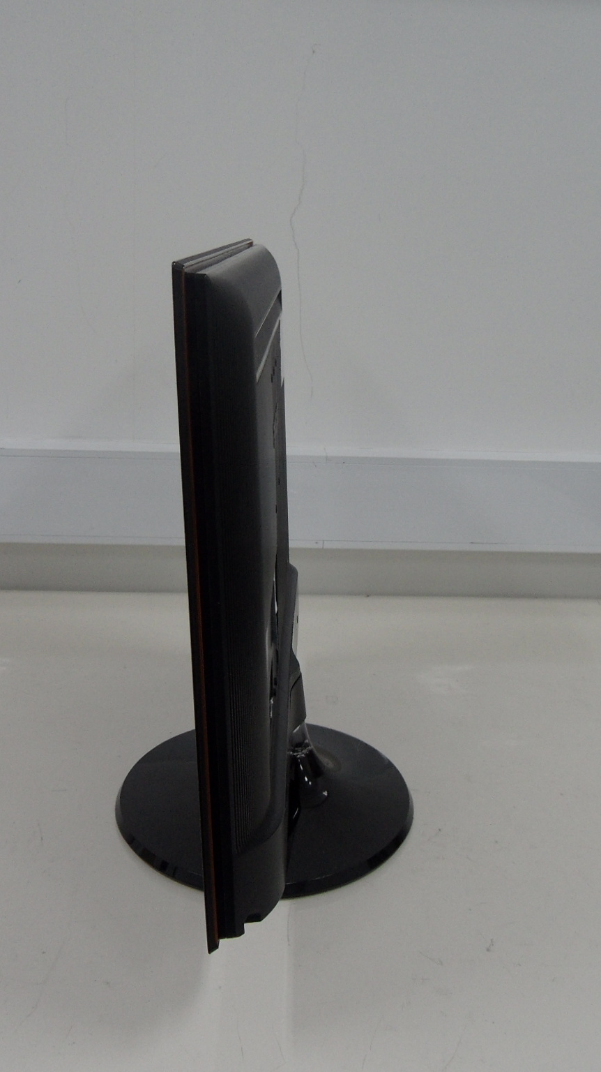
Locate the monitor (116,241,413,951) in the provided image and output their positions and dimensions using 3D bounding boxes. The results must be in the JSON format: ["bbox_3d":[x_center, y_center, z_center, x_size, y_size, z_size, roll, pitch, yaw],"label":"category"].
[{"bbox_3d":[-0.018,0.004,0.764,0.206,0.376,0.503,2,15,0],"label":"monitor"}]

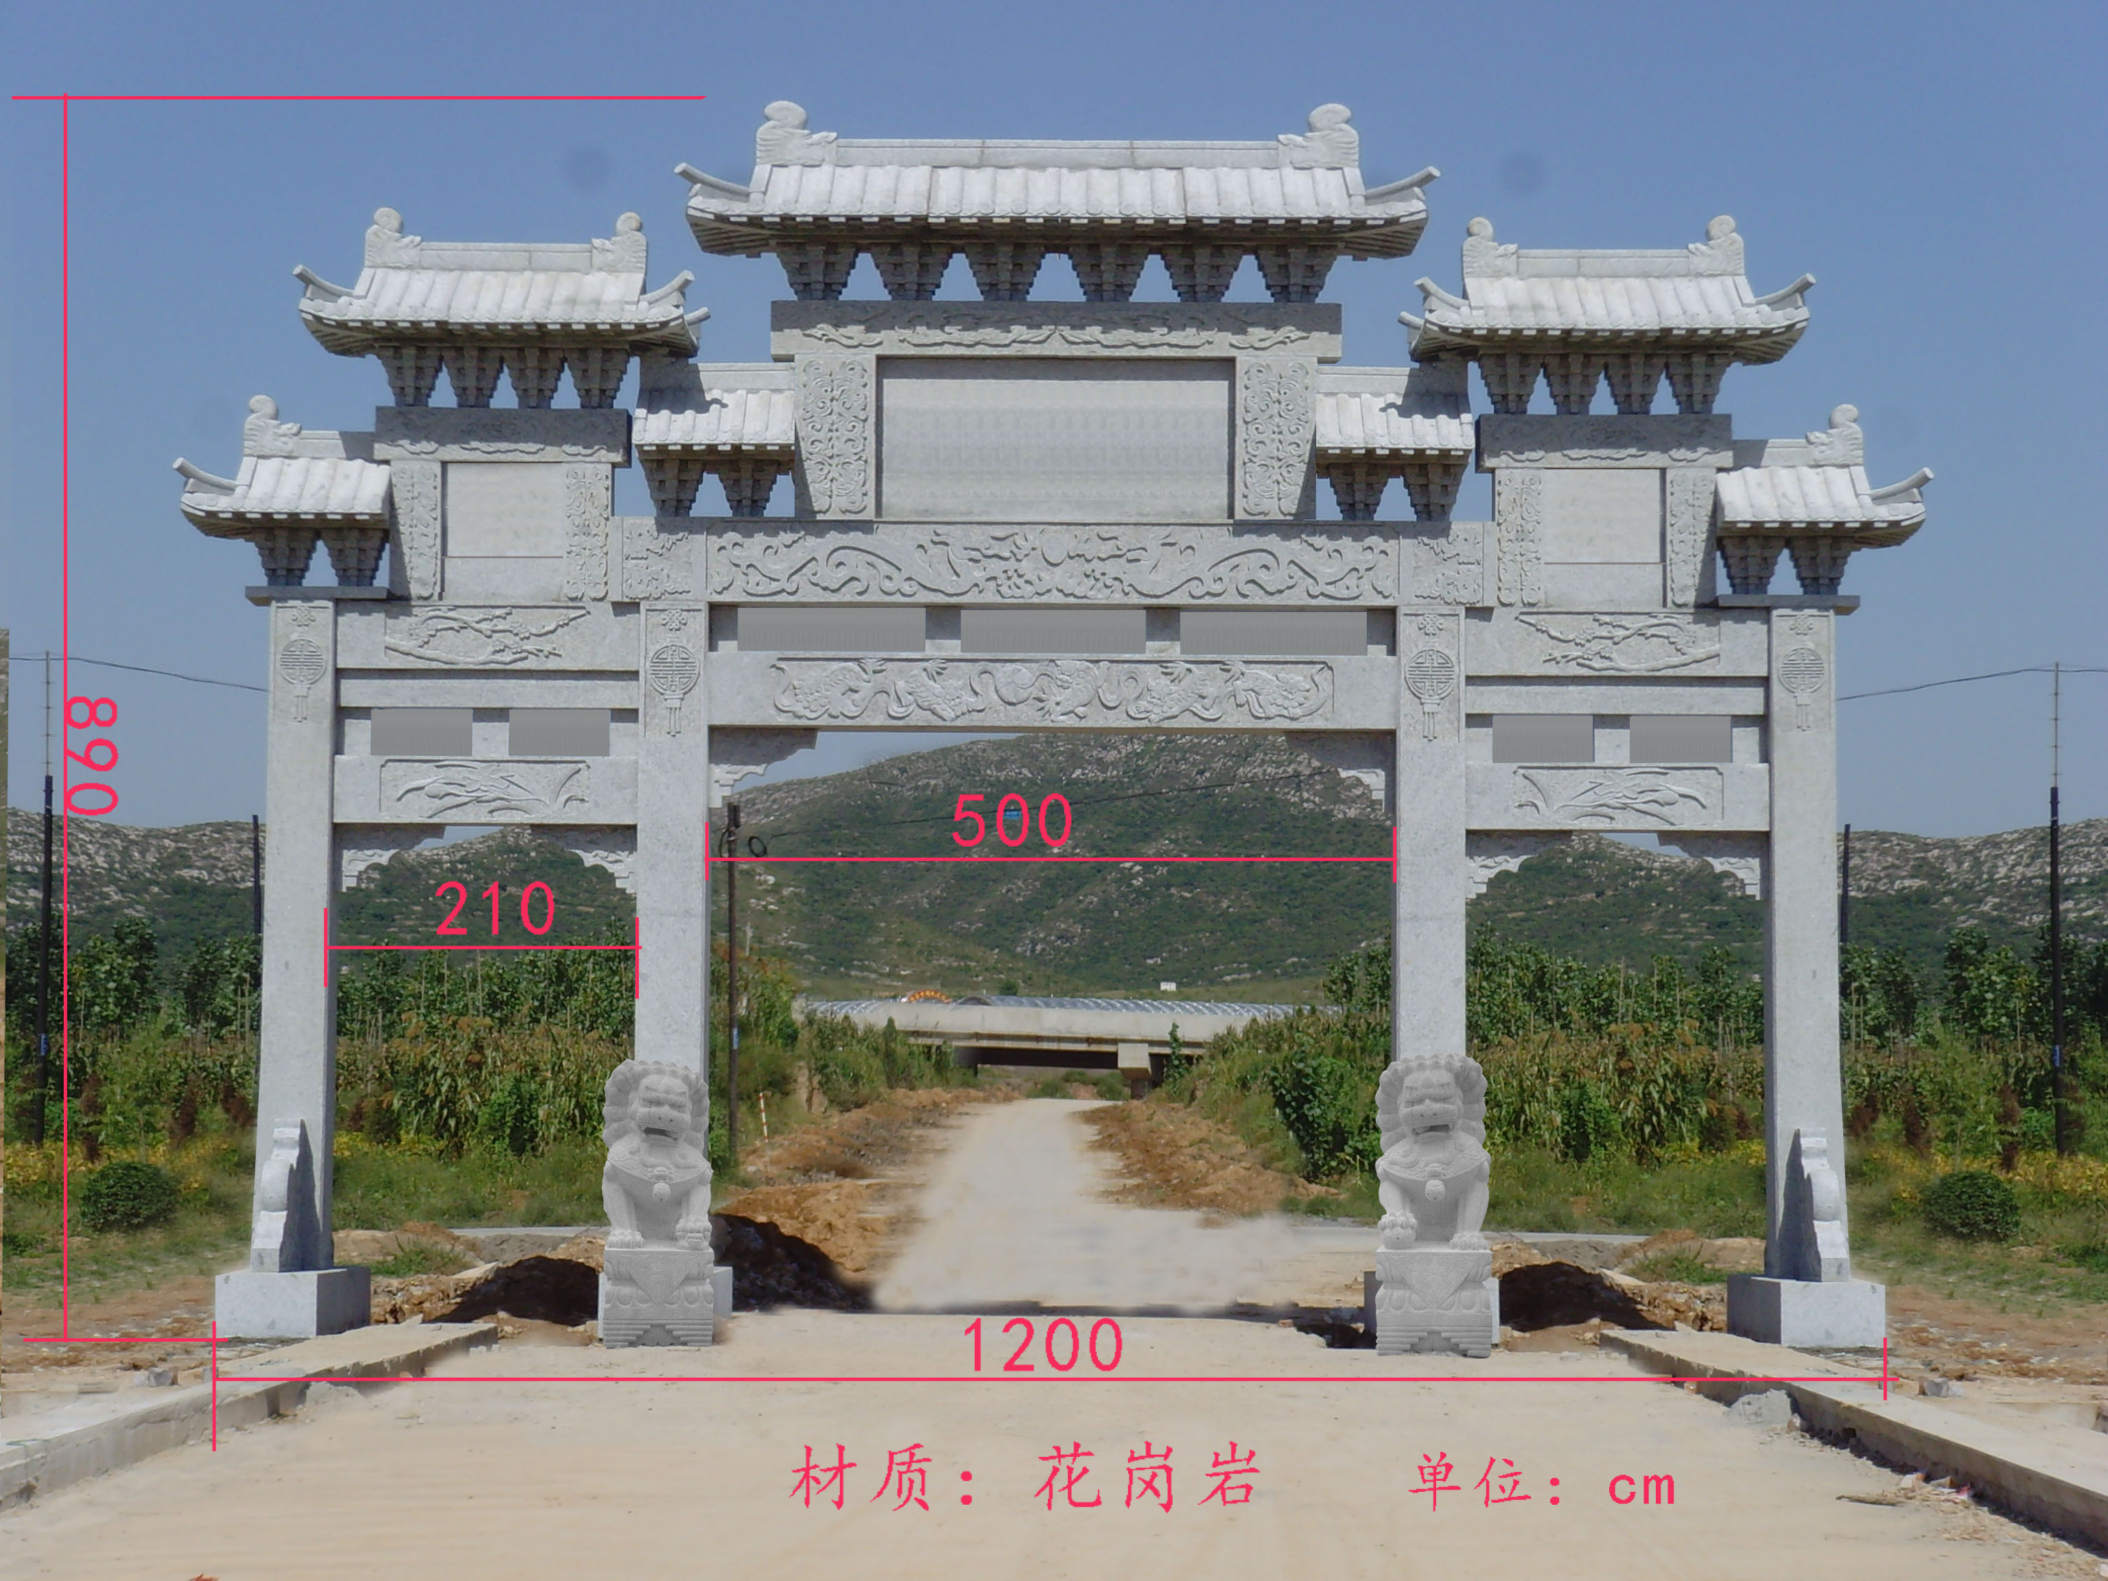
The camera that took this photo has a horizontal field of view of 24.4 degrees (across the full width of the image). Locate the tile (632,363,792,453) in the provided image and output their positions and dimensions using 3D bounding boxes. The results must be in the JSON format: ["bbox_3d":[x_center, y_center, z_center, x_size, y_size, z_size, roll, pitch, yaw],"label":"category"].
[{"bbox_3d":[-2.457,-2.779,35.882,1.181,0.769,1.400,0,-4,0],"label":"tile"}]

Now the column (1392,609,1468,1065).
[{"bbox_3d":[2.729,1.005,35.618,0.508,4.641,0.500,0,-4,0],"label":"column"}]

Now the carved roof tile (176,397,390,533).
[{"bbox_3d":[-5.537,-2.369,35.228,1.500,0.950,1.400,0,-4,0],"label":"carved roof tile"}]

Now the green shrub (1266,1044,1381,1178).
[{"bbox_3d":[4.010,4.735,71.846,1.750,2.000,1.700,0,-4,0],"label":"green shrub"}]

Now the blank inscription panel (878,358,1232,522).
[{"bbox_3d":[0.006,-2.552,35.663,2.599,1.211,0.150,0,-4,0],"label":"blank inscription panel"}]

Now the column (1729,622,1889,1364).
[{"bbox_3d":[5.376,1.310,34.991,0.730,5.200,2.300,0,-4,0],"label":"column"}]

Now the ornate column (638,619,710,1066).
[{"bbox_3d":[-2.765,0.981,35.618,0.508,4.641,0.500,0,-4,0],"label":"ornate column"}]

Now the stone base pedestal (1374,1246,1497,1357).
[{"bbox_3d":[2.538,3.449,32.957,0.791,0.716,0.920,0,-4,0],"label":"stone base pedestal"}]

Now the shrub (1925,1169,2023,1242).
[{"bbox_3d":[10.325,4.675,54.815,1.070,0.800,1.070,0,-4,0],"label":"shrub"}]

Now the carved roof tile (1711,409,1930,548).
[{"bbox_3d":[5.549,-2.298,35.852,1.557,1.050,1.500,0,-4,0],"label":"carved roof tile"}]

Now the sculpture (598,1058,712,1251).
[{"bbox_3d":[-2.741,2.508,33.648,0.762,1.294,0.880,0,-4,0],"label":"sculpture"}]

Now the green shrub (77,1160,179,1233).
[{"bbox_3d":[-10.429,4.555,54.896,1.169,0.775,1.150,0,-4,0],"label":"green shrub"}]

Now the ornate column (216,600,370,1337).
[{"bbox_3d":[-5.547,1.279,35.596,0.714,5.309,2.500,0,-4,0],"label":"ornate column"}]

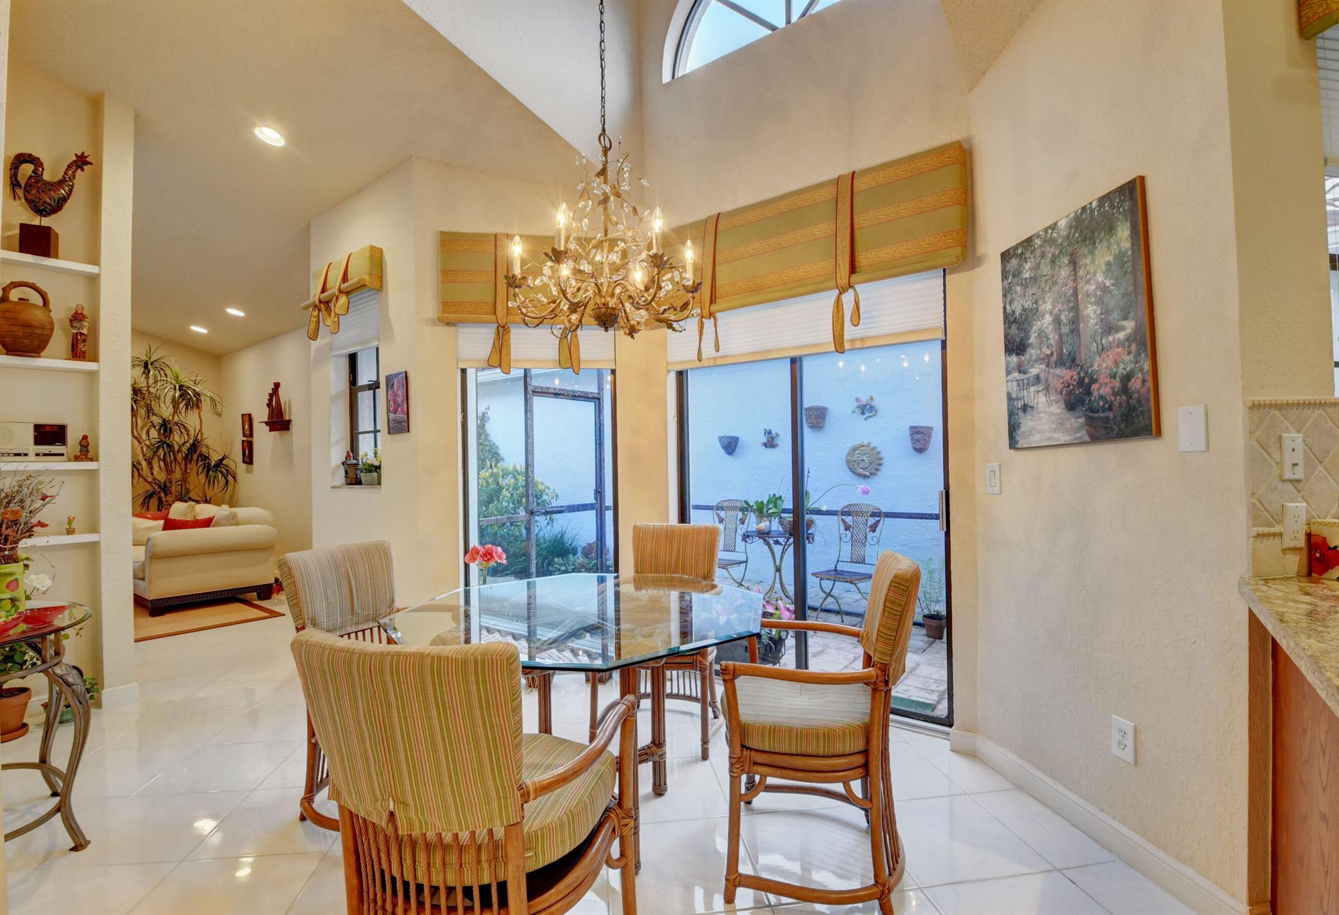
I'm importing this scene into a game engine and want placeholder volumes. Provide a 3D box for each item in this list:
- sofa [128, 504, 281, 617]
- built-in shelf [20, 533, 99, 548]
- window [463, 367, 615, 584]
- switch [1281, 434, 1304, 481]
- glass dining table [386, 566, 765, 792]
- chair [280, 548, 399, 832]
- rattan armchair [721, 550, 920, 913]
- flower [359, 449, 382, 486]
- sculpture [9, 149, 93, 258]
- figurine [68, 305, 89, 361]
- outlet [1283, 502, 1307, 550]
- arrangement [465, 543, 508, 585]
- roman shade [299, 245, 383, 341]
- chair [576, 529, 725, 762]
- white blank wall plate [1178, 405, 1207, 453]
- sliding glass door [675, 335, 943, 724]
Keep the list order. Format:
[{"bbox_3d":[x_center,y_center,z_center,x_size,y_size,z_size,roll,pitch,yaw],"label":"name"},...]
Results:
[{"bbox_3d":[-5.016,0.955,5.919,2.150,0.880,0.970,-1,-1,38],"label":"sofa"},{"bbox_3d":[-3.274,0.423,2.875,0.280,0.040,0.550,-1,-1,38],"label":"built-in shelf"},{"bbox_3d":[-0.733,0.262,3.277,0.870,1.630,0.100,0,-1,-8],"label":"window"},{"bbox_3d":[1.549,0.001,1.425,0.071,0.115,0.011,-1,-1,-10],"label":"switch"},{"bbox_3d":[-0.296,0.901,2.038,1.220,0.740,1.220,-1,-1,10],"label":"glass dining table"},{"bbox_3d":[-1.004,0.791,2.080,0.540,0.920,0.560,-1,-2,21],"label":"chair"},{"bbox_3d":[0.456,0.763,1.744,0.540,0.920,0.560,-1,-1,14],"label":"rattan armchair"},{"bbox_3d":[-2.022,0.063,3.925,0.190,0.250,0.160,-2,-2,36],"label":"flower"},{"bbox_3d":[-3.191,-1.302,2.953,0.300,0.560,0.130,0,-1,-30],"label":"sculpture"},{"bbox_3d":[-3.039,-0.640,2.950,0.085,0.295,0.090,-2,-2,43],"label":"figurine"},{"bbox_3d":[1.556,0.170,1.425,0.071,0.115,0.009,-1,-1,-10],"label":"outlet"},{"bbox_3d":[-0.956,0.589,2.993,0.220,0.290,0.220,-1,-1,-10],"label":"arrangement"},{"bbox_3d":[-2.269,-1.091,3.941,0.850,0.510,0.160,-2,-2,36],"label":"roman shade"},{"bbox_3d":[-0.017,0.818,2.720,0.600,0.915,0.620,-1,-1,15],"label":"chair"},{"bbox_3d":[1.342,-0.073,1.470,0.008,0.117,0.072,-1,-1,-9],"label":"white blank wall plate"},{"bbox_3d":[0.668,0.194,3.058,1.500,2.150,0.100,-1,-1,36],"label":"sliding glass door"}]

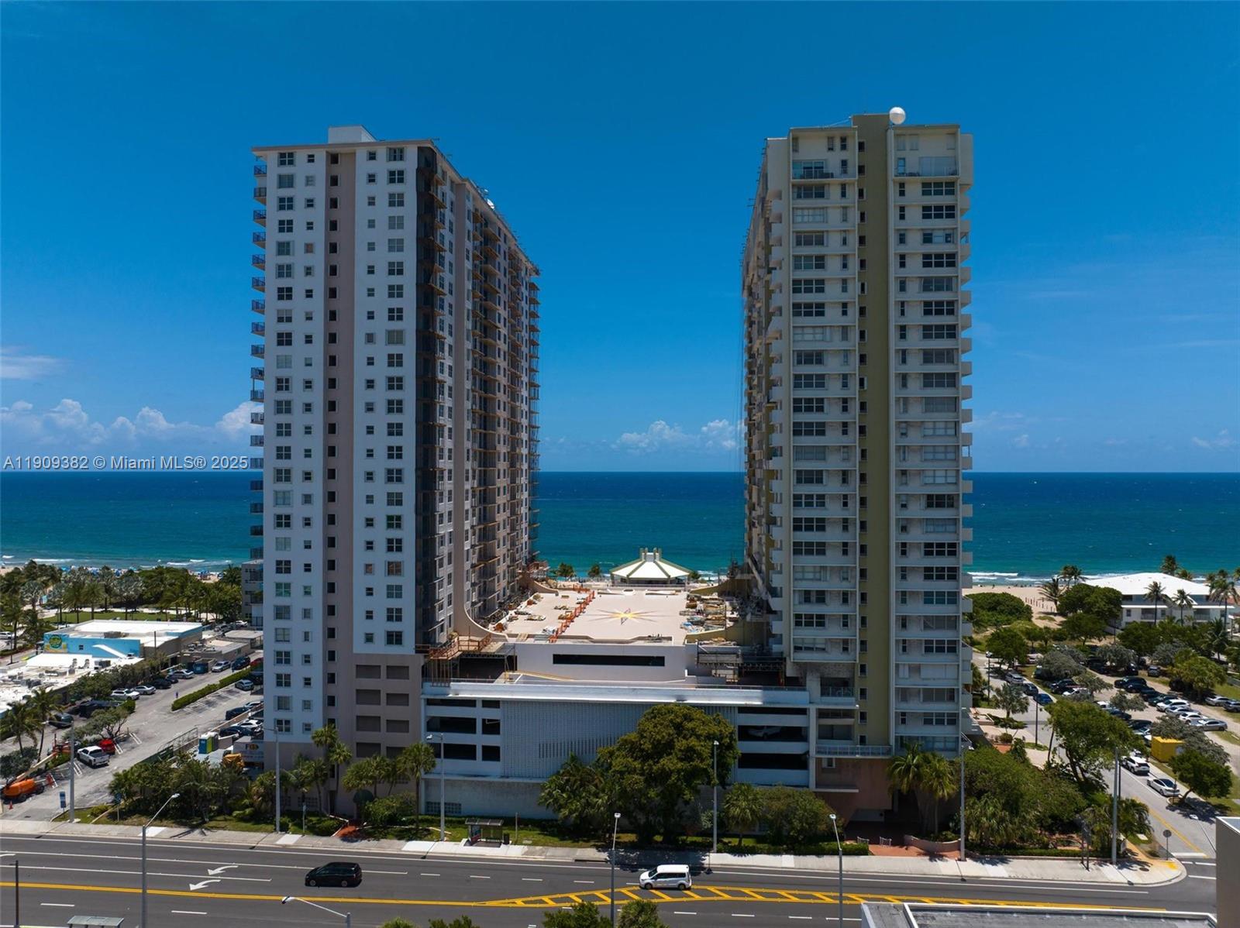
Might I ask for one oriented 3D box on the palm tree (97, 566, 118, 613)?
[{"bbox_3d":[-135.277,33.228,227.061,5.200,11.900,5.200,0,0,0],"label":"palm tree"}]

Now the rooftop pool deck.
[{"bbox_3d":[-0.711,22.449,130.124,30.000,1.400,47.000,0,0,6],"label":"rooftop pool deck"}]

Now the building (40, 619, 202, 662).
[{"bbox_3d":[-105.672,37.702,183.297,25.700,4.600,20.800,0,0,6],"label":"building"}]

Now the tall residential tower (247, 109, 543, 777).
[{"bbox_3d":[-28.464,0.374,127.120,22.400,78.500,58.800,0,0,6],"label":"tall residential tower"}]

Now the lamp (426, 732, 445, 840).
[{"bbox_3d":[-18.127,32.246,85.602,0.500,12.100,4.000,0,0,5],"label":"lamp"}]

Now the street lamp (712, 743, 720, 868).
[{"bbox_3d":[9.479,33.157,85.188,0.500,12.400,4.200,0,0,6],"label":"street lamp"}]

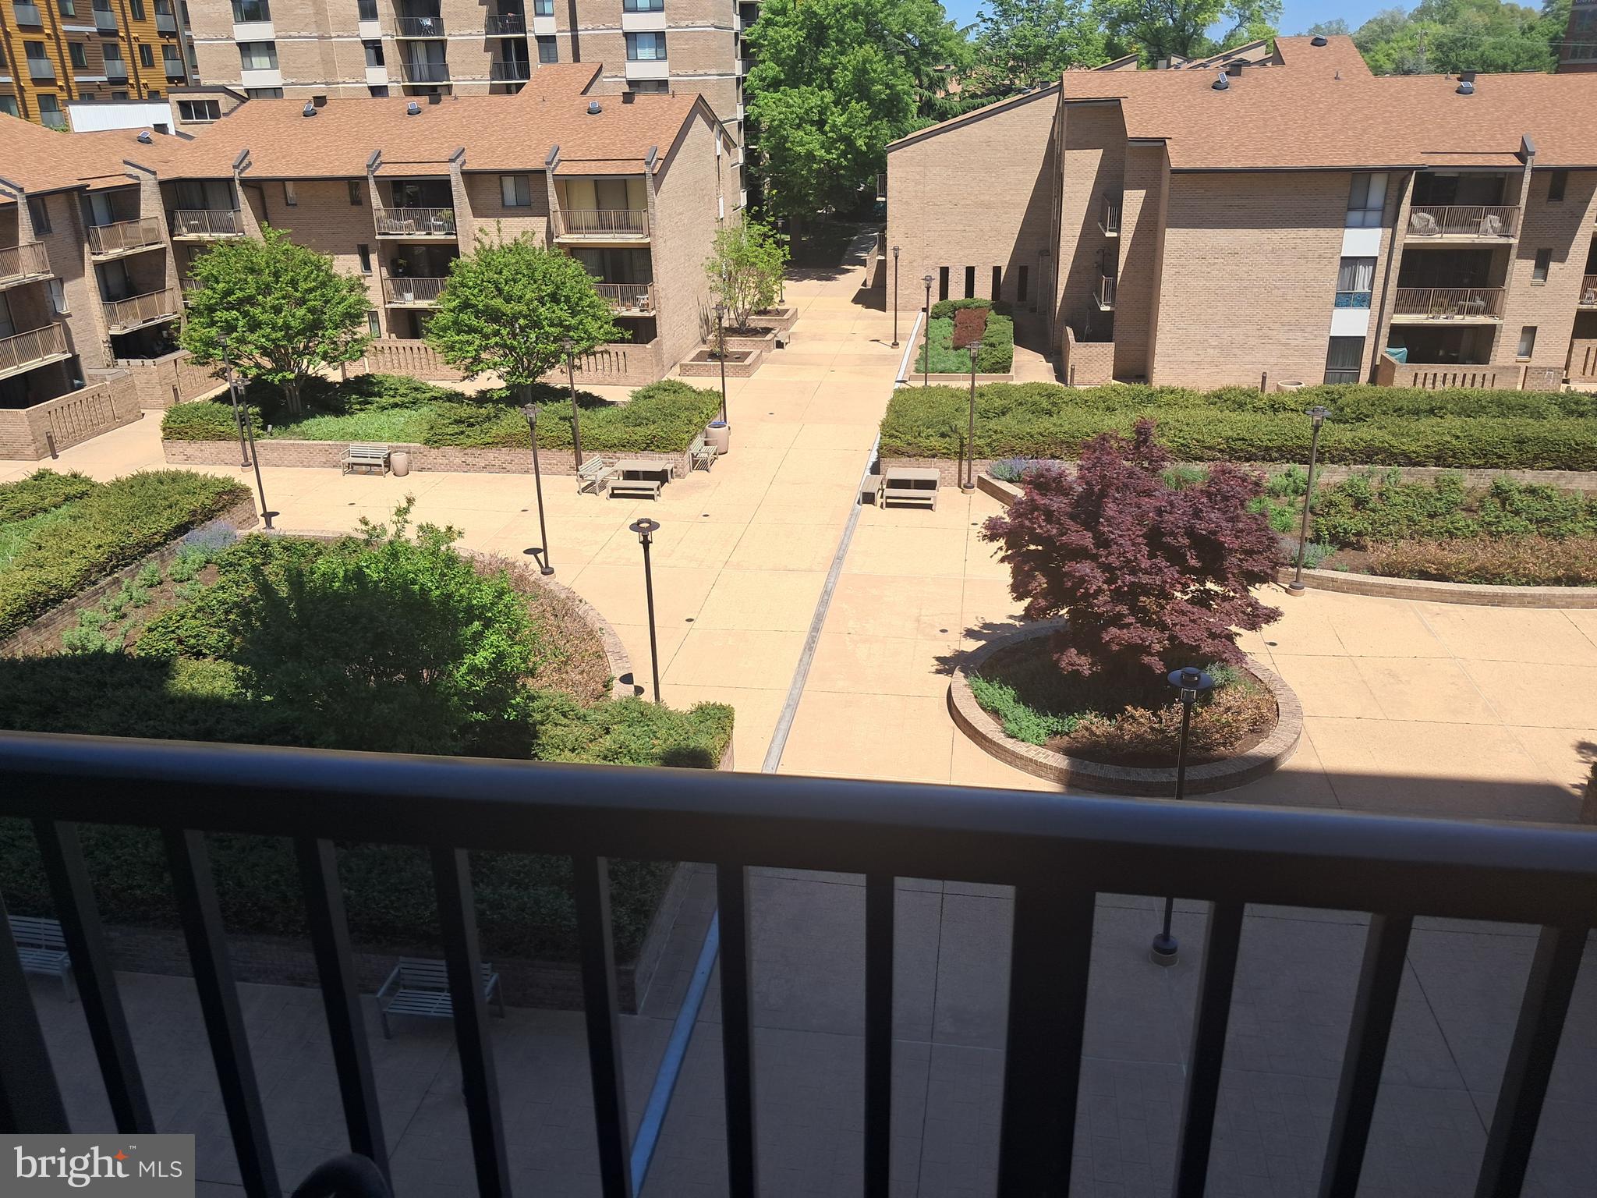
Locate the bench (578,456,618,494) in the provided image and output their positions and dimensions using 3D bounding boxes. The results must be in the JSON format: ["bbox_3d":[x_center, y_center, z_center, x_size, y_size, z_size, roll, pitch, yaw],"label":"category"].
[{"bbox_3d":[-5.670,-3.524,35.573,0.578,0.835,1.332,6,23,18],"label":"bench"}]

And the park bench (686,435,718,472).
[{"bbox_3d":[-2.803,-4.277,36.481,0.582,0.811,1.352,2,23,8],"label":"park bench"}]

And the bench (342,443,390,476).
[{"bbox_3d":[-12.736,-4.071,36.646,1.352,0.811,0.582,2,23,8],"label":"bench"}]

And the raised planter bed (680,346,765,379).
[{"bbox_3d":[-3.011,-9.263,48.894,2.787,0.489,2.548,2,23,8],"label":"raised planter bed"}]

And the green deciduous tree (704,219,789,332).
[{"bbox_3d":[-2.242,-13.404,52.446,3.536,4.368,3.380,2,23,8],"label":"green deciduous tree"}]

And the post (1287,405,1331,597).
[{"bbox_3d":[10.910,-2.055,26.672,0.520,4.184,0.520,2,22,8],"label":"post"}]

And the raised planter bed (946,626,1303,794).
[{"bbox_3d":[5.712,1.780,22.081,6.094,0.260,6.094,2,23,8],"label":"raised planter bed"}]

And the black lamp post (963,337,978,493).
[{"bbox_3d":[4.722,-4.899,33.878,0.520,4.184,0.520,2,22,8],"label":"black lamp post"}]

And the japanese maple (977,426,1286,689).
[{"bbox_3d":[5.601,-0.613,21.137,4.992,4.867,4.784,2,23,8],"label":"japanese maple"}]

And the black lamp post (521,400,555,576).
[{"bbox_3d":[-5.940,-2.457,28.662,0.520,4.184,0.520,2,22,8],"label":"black lamp post"}]

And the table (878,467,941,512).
[{"bbox_3d":[3.080,-2.947,33.770,1.420,0.750,1.500,2,22,8],"label":"table"}]

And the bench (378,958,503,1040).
[{"bbox_3d":[-4.363,4.919,15.218,1.332,0.835,0.578,2,22,8],"label":"bench"}]

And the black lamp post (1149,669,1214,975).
[{"bbox_3d":[4.587,2.681,15.022,0.520,4.077,0.520,2,23,8],"label":"black lamp post"}]

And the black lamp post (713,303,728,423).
[{"bbox_3d":[-2.392,-7.394,40.303,0.520,4.184,0.520,2,22,8],"label":"black lamp post"}]

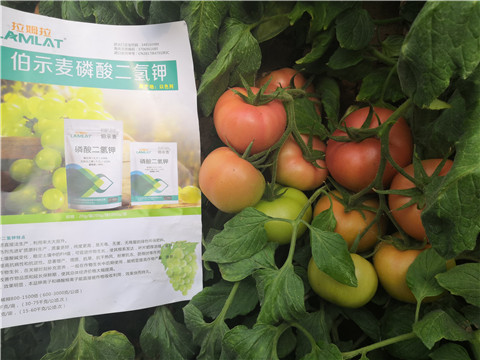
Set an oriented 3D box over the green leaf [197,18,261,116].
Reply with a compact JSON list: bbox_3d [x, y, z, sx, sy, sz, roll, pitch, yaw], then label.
[{"bbox_3d":[-0.010,-0.120,0.395,0.054,0.102,0.028,26,6,15],"label":"green leaf"}]

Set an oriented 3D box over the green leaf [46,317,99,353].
[{"bbox_3d":[-0.188,0.173,0.420,0.058,0.046,0.022,0,0,-6],"label":"green leaf"}]

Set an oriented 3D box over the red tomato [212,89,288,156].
[{"bbox_3d":[0.010,-0.065,0.410,0.080,0.072,0.080,5,37,-3],"label":"red tomato"}]

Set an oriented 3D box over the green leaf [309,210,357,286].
[{"bbox_3d":[0.090,0.069,0.365,0.043,0.074,0.020,-36,-9,-4],"label":"green leaf"}]

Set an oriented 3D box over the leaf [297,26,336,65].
[{"bbox_3d":[0.097,-0.172,0.480,0.048,0.050,0.024,0,6,0],"label":"leaf"}]

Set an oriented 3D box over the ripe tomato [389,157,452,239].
[{"bbox_3d":[0.195,0.020,0.390,0.080,0.077,0.076,1,14,5],"label":"ripe tomato"}]

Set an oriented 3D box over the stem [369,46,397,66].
[{"bbox_3d":[0.182,-0.157,0.475,0.044,0.009,0.009,32,-14,18],"label":"stem"}]

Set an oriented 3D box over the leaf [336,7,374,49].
[{"bbox_3d":[0.139,-0.181,0.450,0.045,0.050,0.020,3,-3,4],"label":"leaf"}]

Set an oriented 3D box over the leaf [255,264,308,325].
[{"bbox_3d":[0.042,0.118,0.385,0.053,0.062,0.028,6,-6,0],"label":"leaf"}]

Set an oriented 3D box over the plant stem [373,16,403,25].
[{"bbox_3d":[0.188,-0.202,0.475,0.037,0.007,0.007,-6,12,1],"label":"plant stem"}]

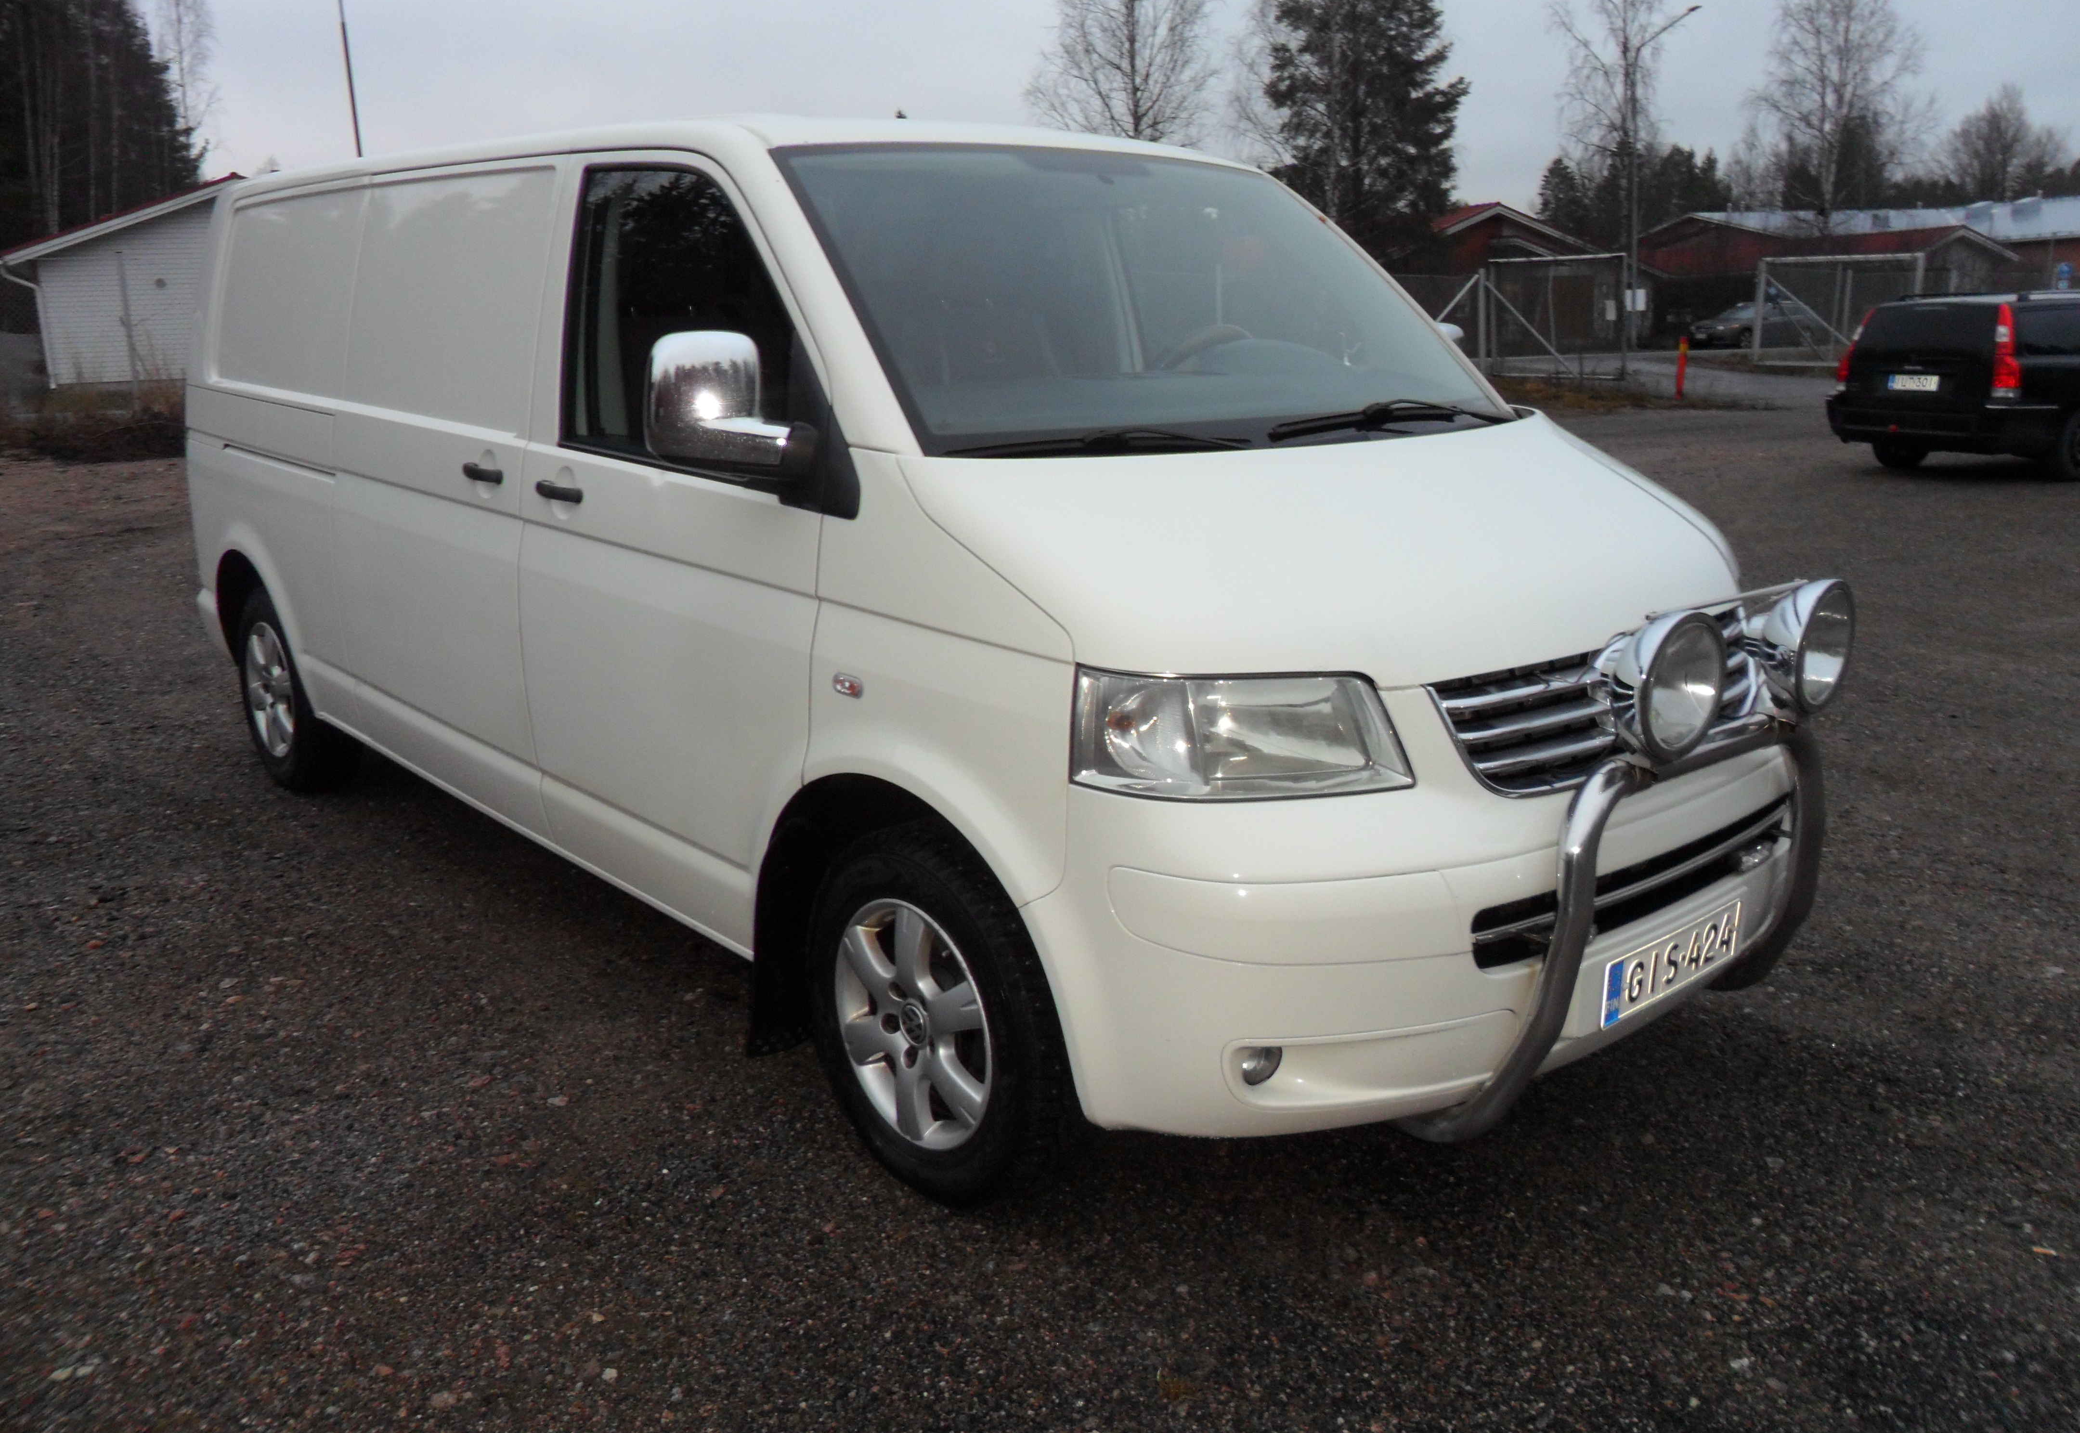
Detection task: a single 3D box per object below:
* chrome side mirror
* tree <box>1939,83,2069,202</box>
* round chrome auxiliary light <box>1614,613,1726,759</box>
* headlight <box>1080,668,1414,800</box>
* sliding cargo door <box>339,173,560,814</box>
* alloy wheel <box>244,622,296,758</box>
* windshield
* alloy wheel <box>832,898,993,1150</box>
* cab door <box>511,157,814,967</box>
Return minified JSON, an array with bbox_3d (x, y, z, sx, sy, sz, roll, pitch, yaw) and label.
[{"bbox_3d":[-0.506,-0.515,2.688,0.265,0.240,0.150,-13,19,-40],"label":"chrome side mirror"},{"bbox_3d":[50.538,-26.441,84.201,6.346,12.212,6.346,8,16,29],"label":"tree"},{"bbox_3d":[0.901,-0.052,2.401,0.226,0.228,0.130,-11,20,-38],"label":"round chrome auxiliary light"},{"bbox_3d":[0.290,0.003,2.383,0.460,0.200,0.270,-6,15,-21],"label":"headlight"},{"bbox_3d":[-1.466,-0.558,4.012,0.190,1.540,1.260,-13,19,-40],"label":"sliding cargo door"},{"bbox_3d":[-2.434,-0.097,5.309,0.165,0.440,0.440,-13,19,-40],"label":"alloy wheel"},{"bbox_3d":[0.282,-0.852,3.255,1.700,0.140,0.920,-13,59,-40],"label":"windshield"},{"bbox_3d":[-0.166,0.518,2.852,0.165,0.440,0.440,-13,19,-40],"label":"alloy wheel"},{"bbox_3d":[-0.705,-0.323,3.195,0.200,1.530,1.170,-13,19,-40],"label":"cab door"}]

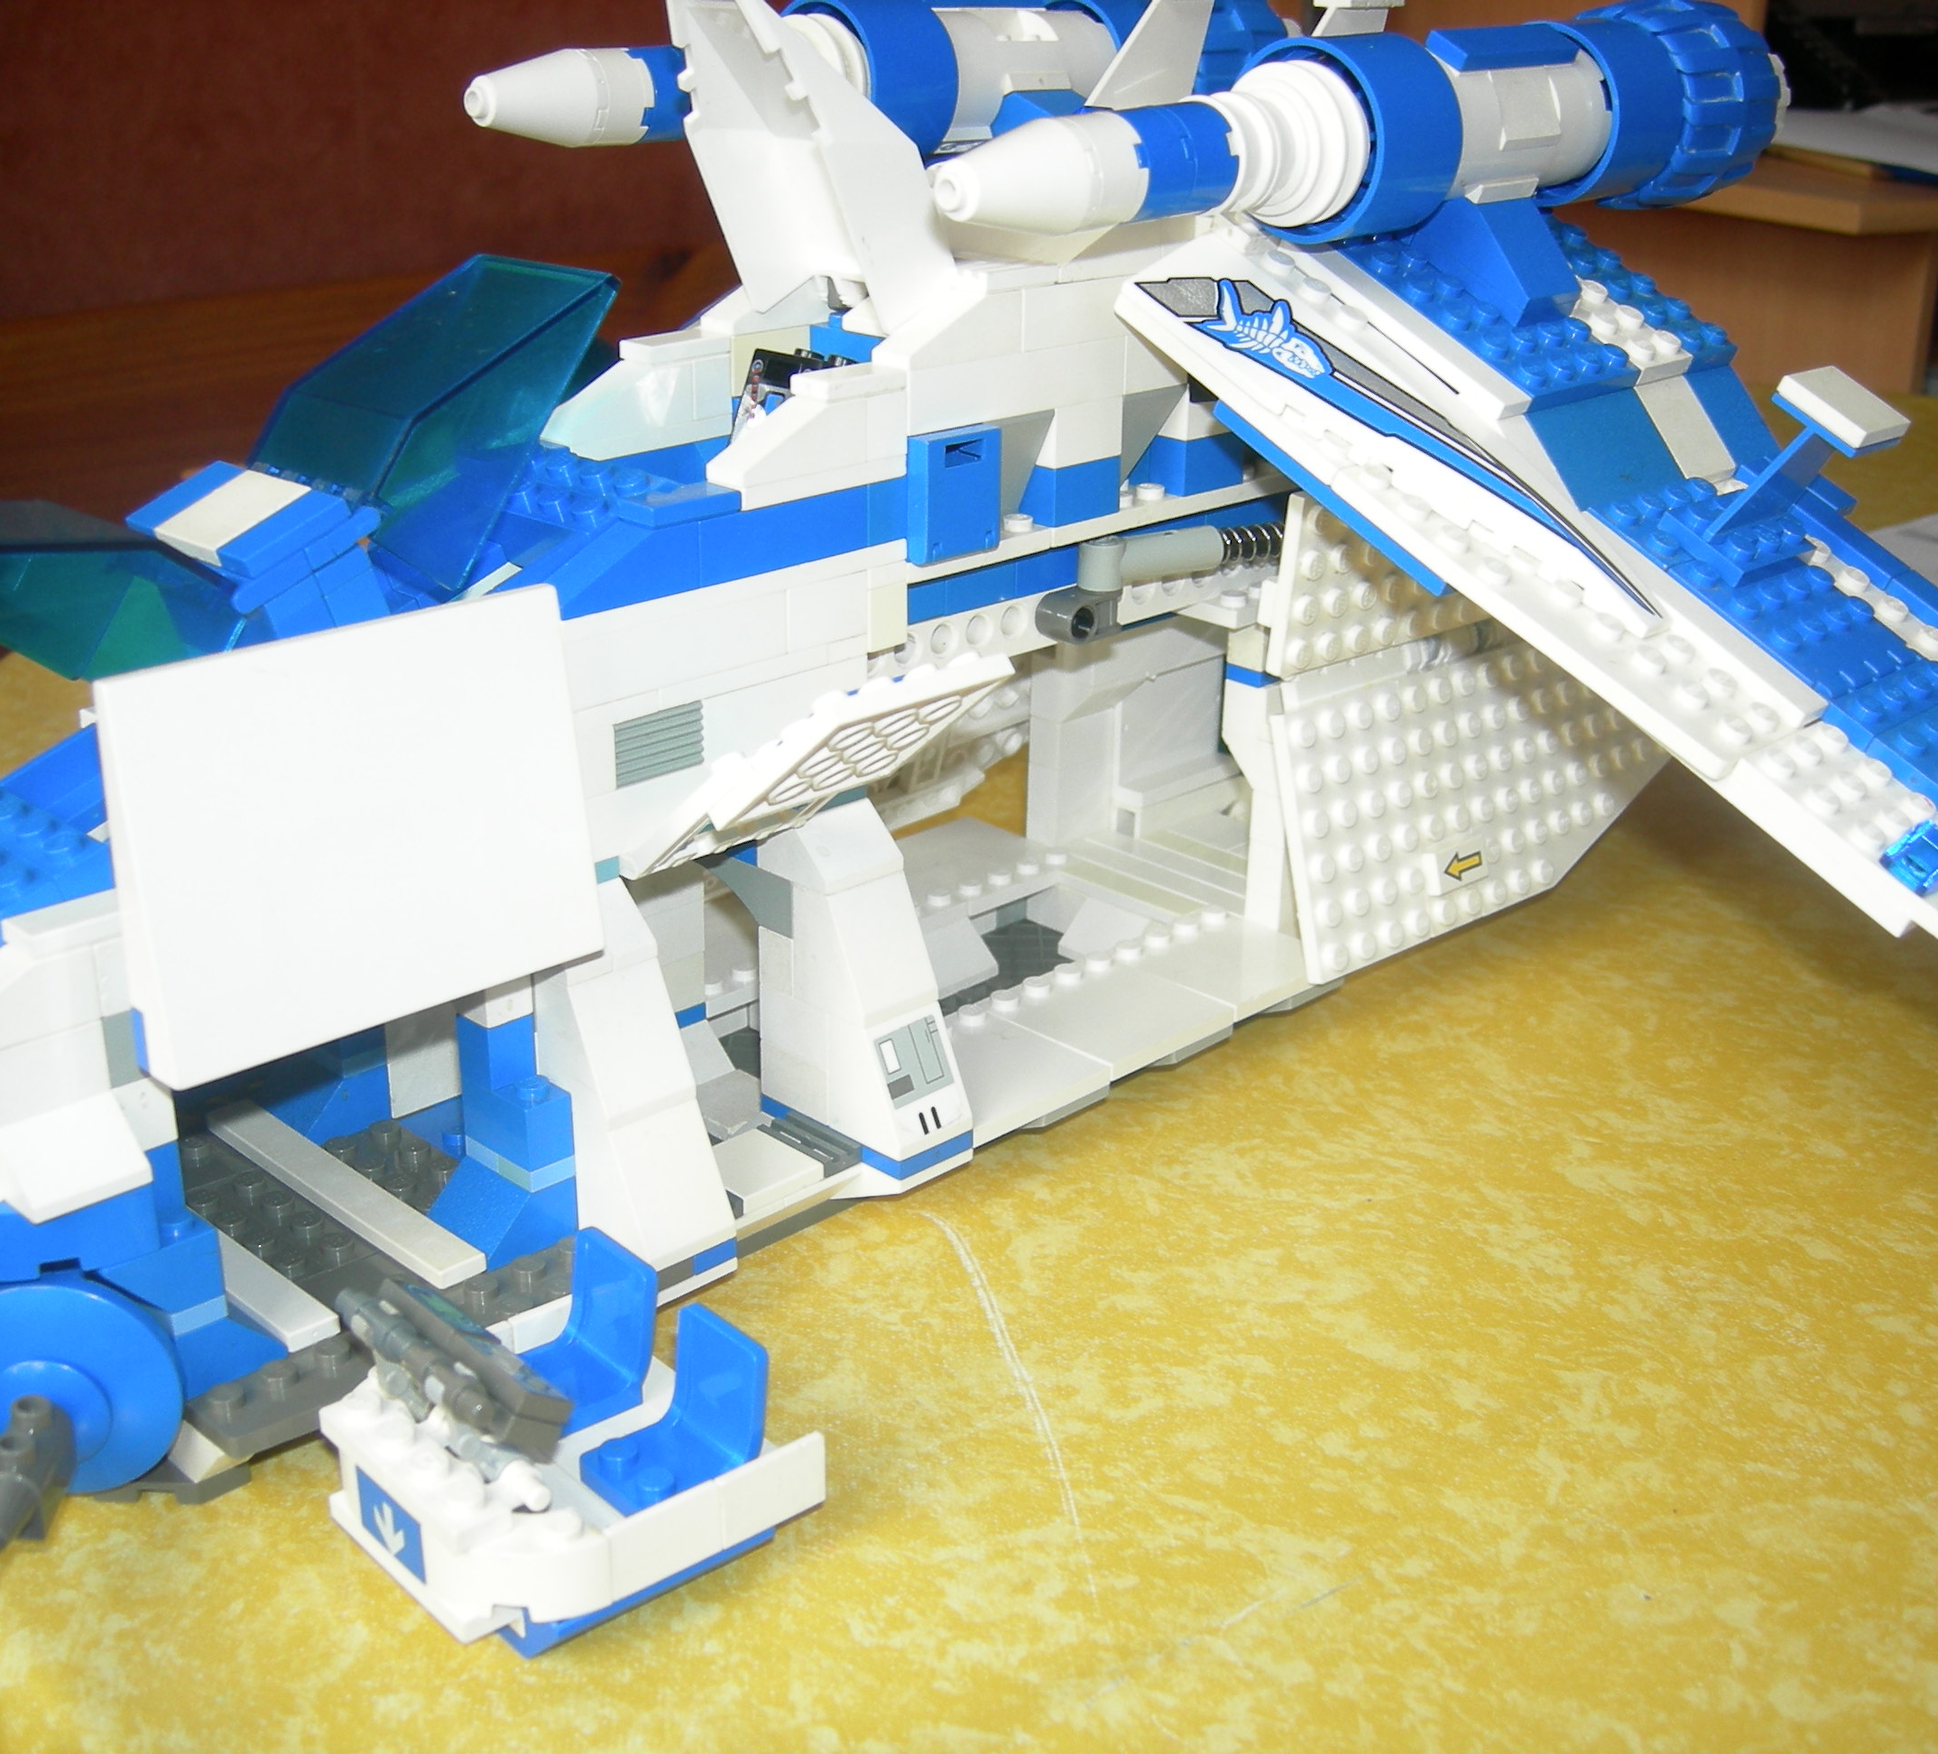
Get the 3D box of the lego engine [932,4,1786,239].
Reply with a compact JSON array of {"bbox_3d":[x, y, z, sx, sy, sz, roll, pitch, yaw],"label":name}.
[{"bbox_3d":[0.067,-0.112,0.367,0.035,0.035,0.203,19,29,40],"label":"lego engine"}]

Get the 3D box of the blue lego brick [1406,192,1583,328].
[{"bbox_3d":[0.088,-0.103,0.397,0.016,0.013,0.024,-22,57,-41],"label":"blue lego brick"}]

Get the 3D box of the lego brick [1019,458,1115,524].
[{"bbox_3d":[0.016,-0.064,0.397,0.010,0.010,0.016,21,29,41],"label":"lego brick"}]

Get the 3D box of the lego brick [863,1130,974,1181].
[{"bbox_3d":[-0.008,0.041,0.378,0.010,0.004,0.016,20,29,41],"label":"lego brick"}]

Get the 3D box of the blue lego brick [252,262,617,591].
[{"bbox_3d":[-0.073,-0.066,0.326,0.032,0.049,0.018,20,-10,40],"label":"blue lego brick"}]

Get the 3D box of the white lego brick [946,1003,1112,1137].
[{"bbox_3d":[0.001,0.032,0.401,0.032,0.005,0.032,20,29,41],"label":"white lego brick"}]

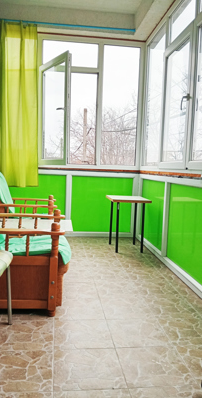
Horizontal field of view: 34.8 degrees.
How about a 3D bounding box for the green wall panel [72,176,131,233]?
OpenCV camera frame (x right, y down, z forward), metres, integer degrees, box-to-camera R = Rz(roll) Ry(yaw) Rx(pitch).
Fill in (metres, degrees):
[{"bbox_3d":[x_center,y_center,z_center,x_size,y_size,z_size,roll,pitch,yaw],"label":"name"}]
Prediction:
[{"bbox_3d":[0.015,0.086,4.566,0.860,0.785,0.030,1,6,-8],"label":"green wall panel"}]

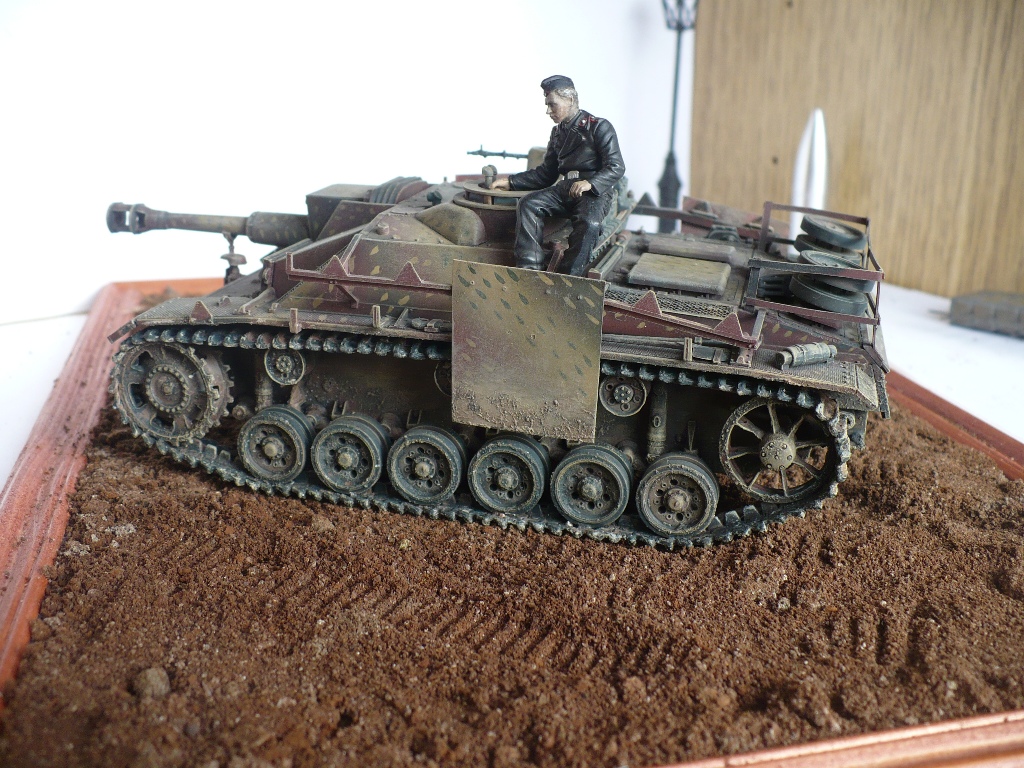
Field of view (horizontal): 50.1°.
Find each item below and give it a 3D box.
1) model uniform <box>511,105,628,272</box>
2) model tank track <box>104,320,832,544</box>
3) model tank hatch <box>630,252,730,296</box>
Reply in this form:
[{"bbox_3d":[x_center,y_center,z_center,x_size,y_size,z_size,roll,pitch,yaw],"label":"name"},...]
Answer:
[{"bbox_3d":[0.007,-0.036,0.207,0.025,0.031,0.020,18,26,38],"label":"model uniform"},{"bbox_3d":[-0.011,0.008,0.213,0.146,0.035,0.012,6,21,14],"label":"model tank track"},{"bbox_3d":[0.034,-0.022,0.219,0.019,0.002,0.018,9,22,13],"label":"model tank hatch"}]

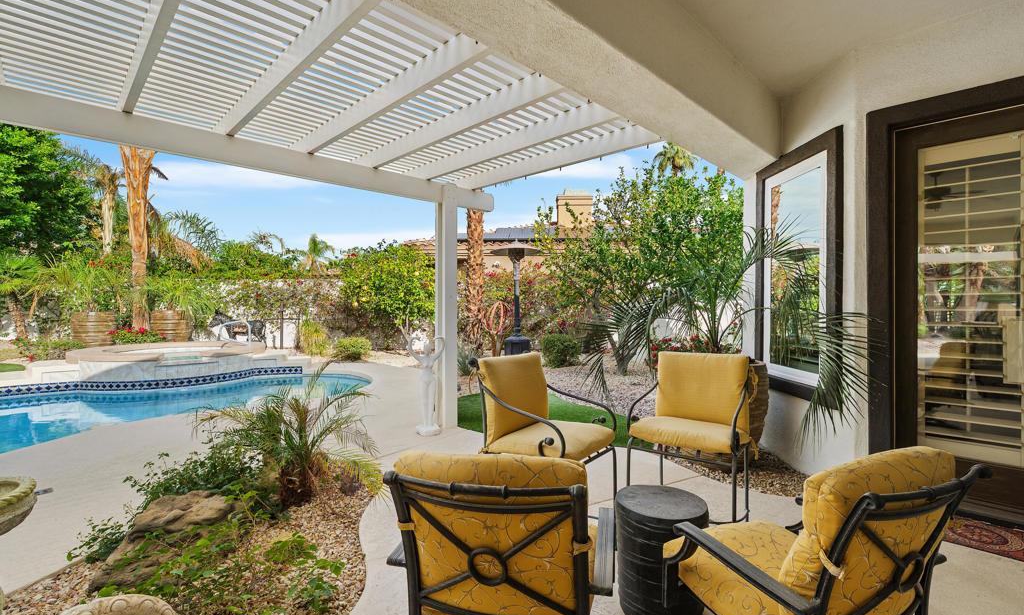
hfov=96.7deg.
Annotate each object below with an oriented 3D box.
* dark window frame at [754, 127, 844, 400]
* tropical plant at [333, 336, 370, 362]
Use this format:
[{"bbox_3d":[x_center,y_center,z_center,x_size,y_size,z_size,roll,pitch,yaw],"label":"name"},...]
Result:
[{"bbox_3d":[2.160,-0.250,3.460,0.090,1.840,0.980,0,0,0],"label":"dark window frame"},{"bbox_3d":[-3.600,0.910,10.200,0.840,0.540,0.800,0,0,0],"label":"tropical plant"}]

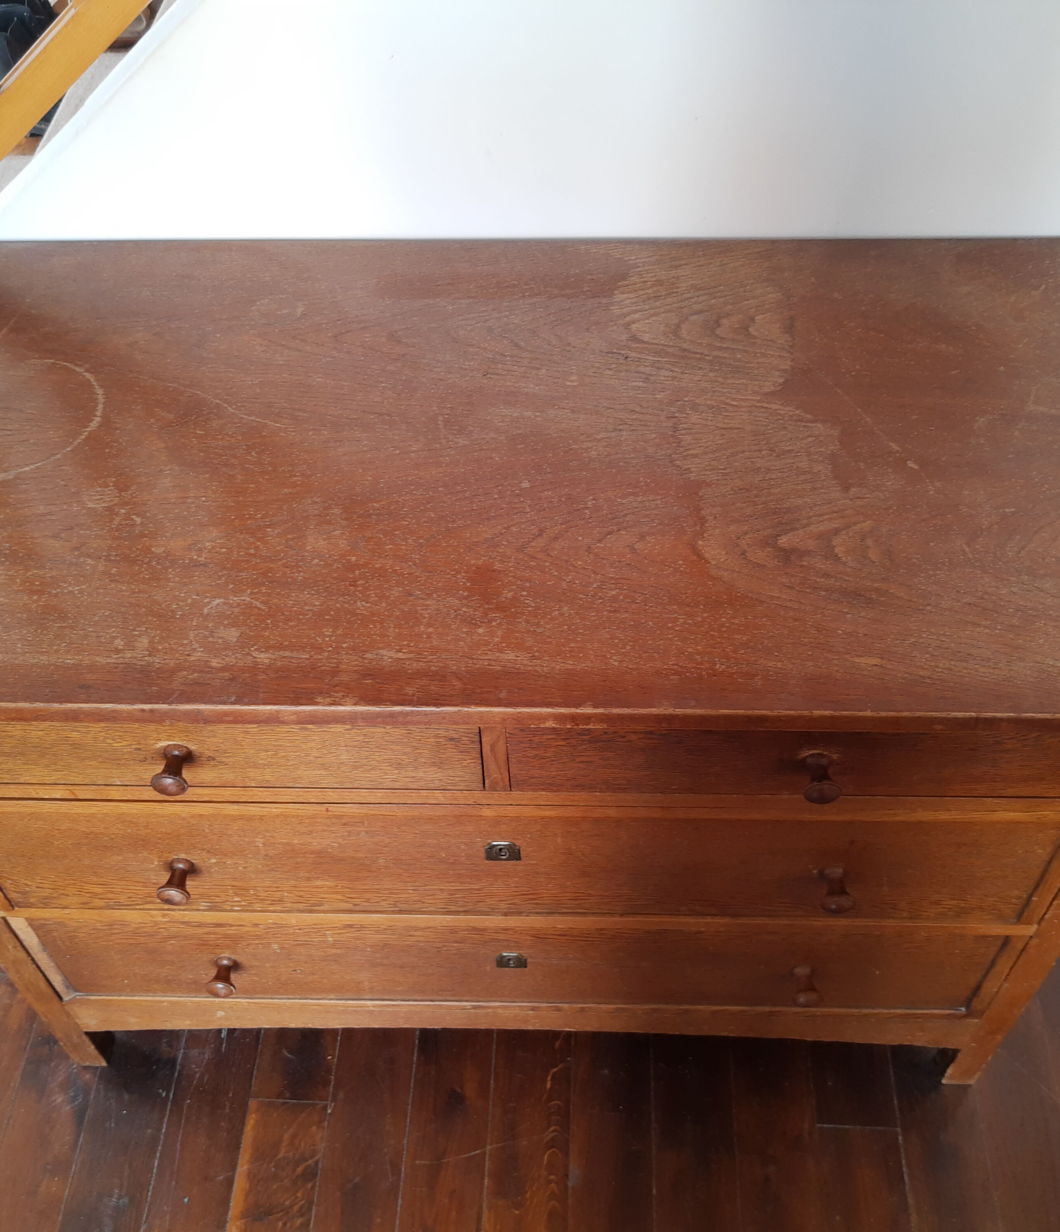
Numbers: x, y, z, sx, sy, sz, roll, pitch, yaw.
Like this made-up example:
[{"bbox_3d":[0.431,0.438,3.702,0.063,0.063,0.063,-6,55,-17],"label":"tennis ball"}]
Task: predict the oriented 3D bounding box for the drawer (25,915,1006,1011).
[{"bbox_3d":[-0.009,0.176,1.353,0.934,0.188,0.469,0,49,2],"label":"drawer"}]

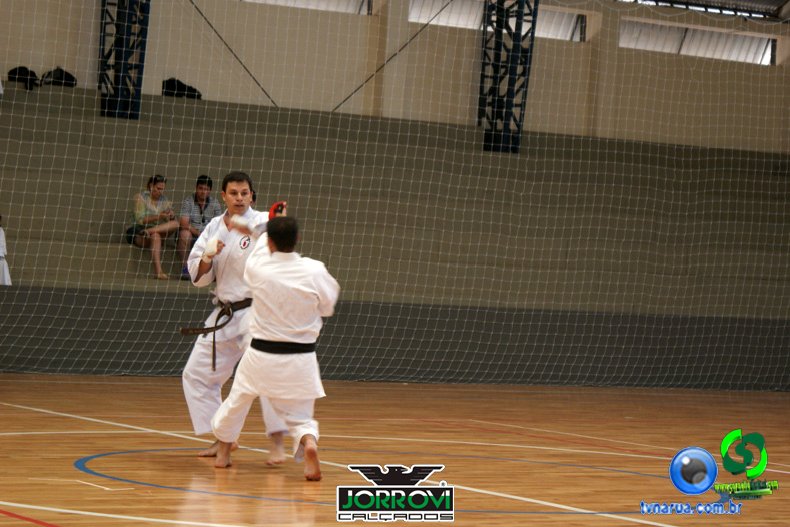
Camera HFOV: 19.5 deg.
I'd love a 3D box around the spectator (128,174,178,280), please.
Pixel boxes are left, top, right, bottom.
[{"bbox_3d":[-2.574,-0.380,24.452,0.520,1.130,0.740,3,0,-40],"label":"spectator"}]

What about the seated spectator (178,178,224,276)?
[{"bbox_3d":[-2.093,-0.385,24.752,0.520,1.150,0.720,3,0,-13],"label":"seated spectator"}]

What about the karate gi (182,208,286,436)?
[{"bbox_3d":[-0.899,0.357,13.328,0.640,1.370,0.560,3,0,15],"label":"karate gi"}]

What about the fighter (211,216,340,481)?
[{"bbox_3d":[-0.650,0.441,12.668,0.630,1.420,0.930,3,0,-15],"label":"fighter"}]

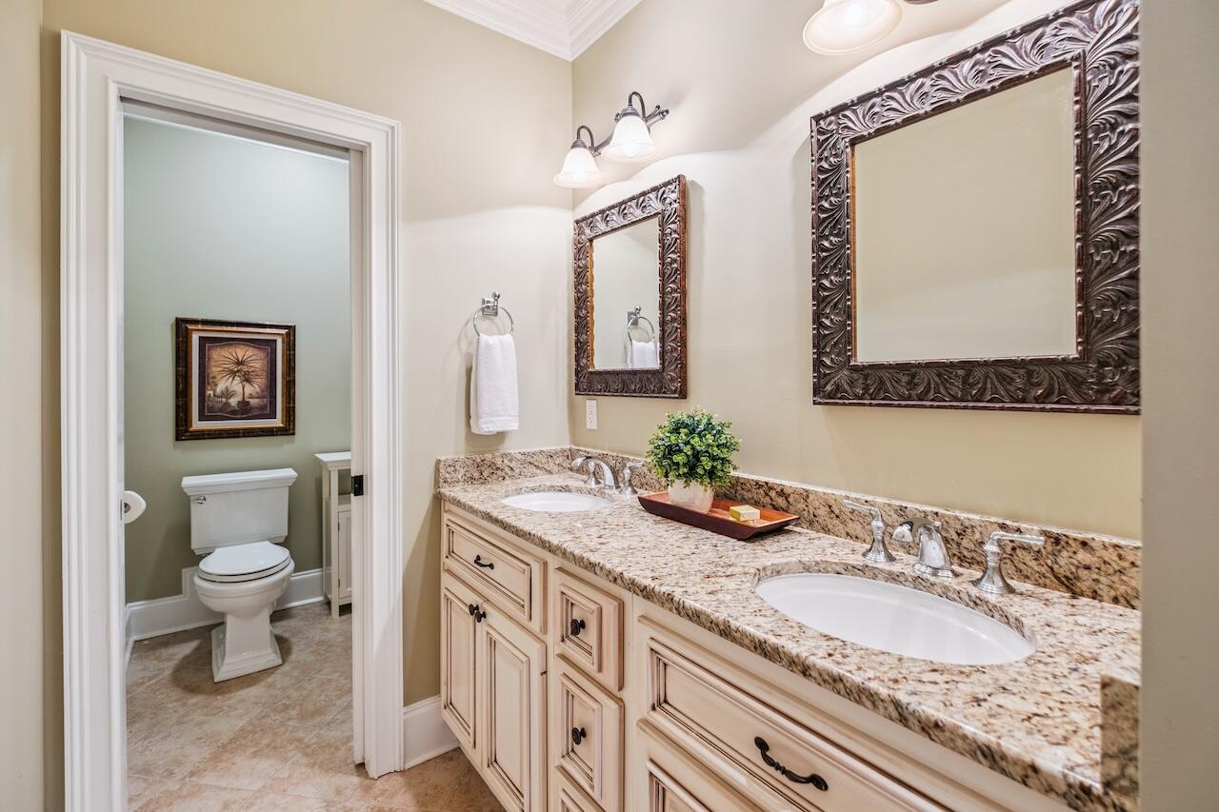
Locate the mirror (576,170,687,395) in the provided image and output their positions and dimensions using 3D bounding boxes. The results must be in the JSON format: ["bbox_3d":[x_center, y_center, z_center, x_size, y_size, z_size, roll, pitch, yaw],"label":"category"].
[{"bbox_3d":[0.046,-0.363,1.749,0.035,0.662,0.575,-1,2,-37],"label":"mirror"}]

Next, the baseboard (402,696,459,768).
[{"bbox_3d":[-0.596,1.096,1.732,0.197,0.200,0.018,-1,2,-37],"label":"baseboard"}]

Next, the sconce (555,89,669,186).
[{"bbox_3d":[-0.017,-0.885,1.676,0.215,0.210,0.510,-1,2,-37],"label":"sconce"}]

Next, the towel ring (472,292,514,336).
[{"bbox_3d":[-0.415,-0.300,1.795,0.152,0.204,0.068,-1,2,-37],"label":"towel ring"}]

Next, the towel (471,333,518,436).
[{"bbox_3d":[-0.399,-0.078,1.787,0.160,0.344,0.060,-1,2,-37],"label":"towel"}]

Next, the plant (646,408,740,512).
[{"bbox_3d":[0.214,0.142,1.349,0.240,0.278,0.240,0,1,0],"label":"plant"}]

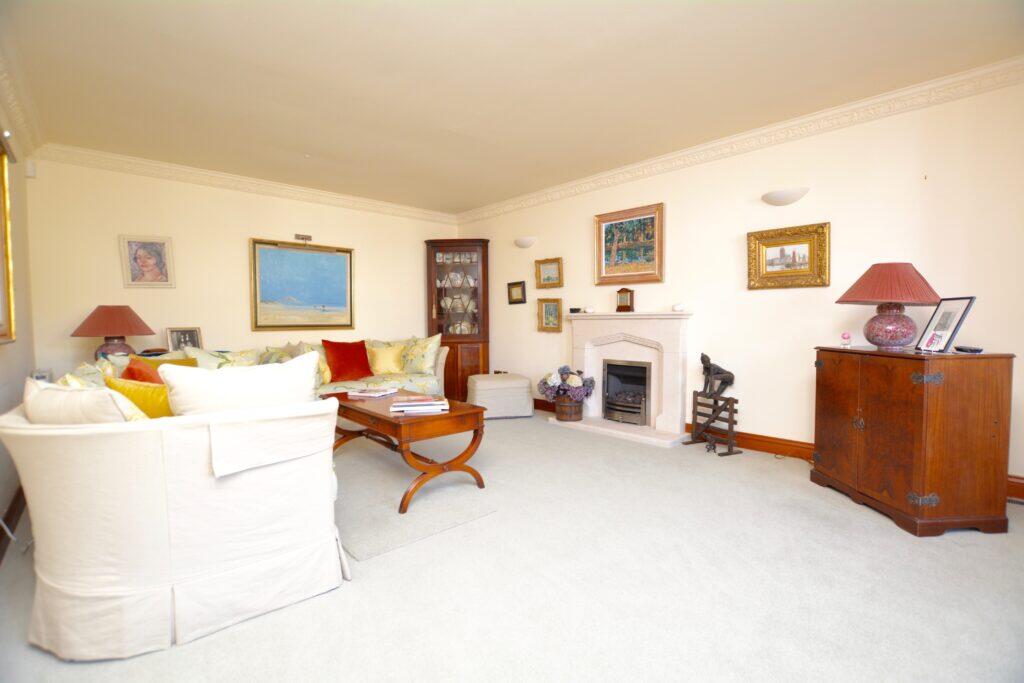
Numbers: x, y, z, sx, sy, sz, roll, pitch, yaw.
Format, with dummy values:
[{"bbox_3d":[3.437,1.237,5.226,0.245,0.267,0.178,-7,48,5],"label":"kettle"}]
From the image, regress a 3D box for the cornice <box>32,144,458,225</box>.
[{"bbox_3d":[-2.187,-1.540,4.490,3.857,0.105,0.090,-3,3,-39],"label":"cornice"}]

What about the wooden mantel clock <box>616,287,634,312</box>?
[{"bbox_3d":[1.075,-0.388,4.031,0.141,0.220,0.080,2,3,44],"label":"wooden mantel clock"}]

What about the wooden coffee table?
[{"bbox_3d":[-0.734,0.644,2.804,0.560,0.490,1.070,-2,3,-40],"label":"wooden coffee table"}]

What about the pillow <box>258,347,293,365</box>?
[{"bbox_3d":[-2.160,0.230,3.930,0.410,0.410,0.150,-3,-14,-41],"label":"pillow"}]

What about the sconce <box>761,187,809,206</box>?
[{"bbox_3d":[1.968,-1.042,3.098,0.302,0.093,0.110,2,4,44],"label":"sconce"}]

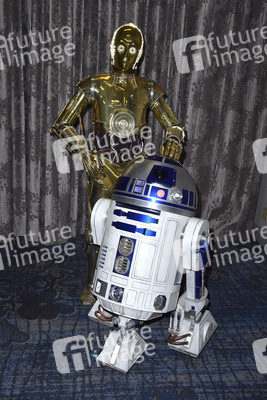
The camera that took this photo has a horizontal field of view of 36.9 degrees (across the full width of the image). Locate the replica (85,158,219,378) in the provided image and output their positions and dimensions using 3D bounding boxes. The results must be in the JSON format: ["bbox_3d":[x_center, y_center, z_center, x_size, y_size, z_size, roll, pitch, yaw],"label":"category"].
[{"bbox_3d":[0.077,0.292,2.221,0.719,1.045,0.678,12,18,27],"label":"replica"}]

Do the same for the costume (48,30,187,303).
[{"bbox_3d":[-0.112,-0.135,2.420,0.774,1.731,0.500,3,16,0],"label":"costume"}]

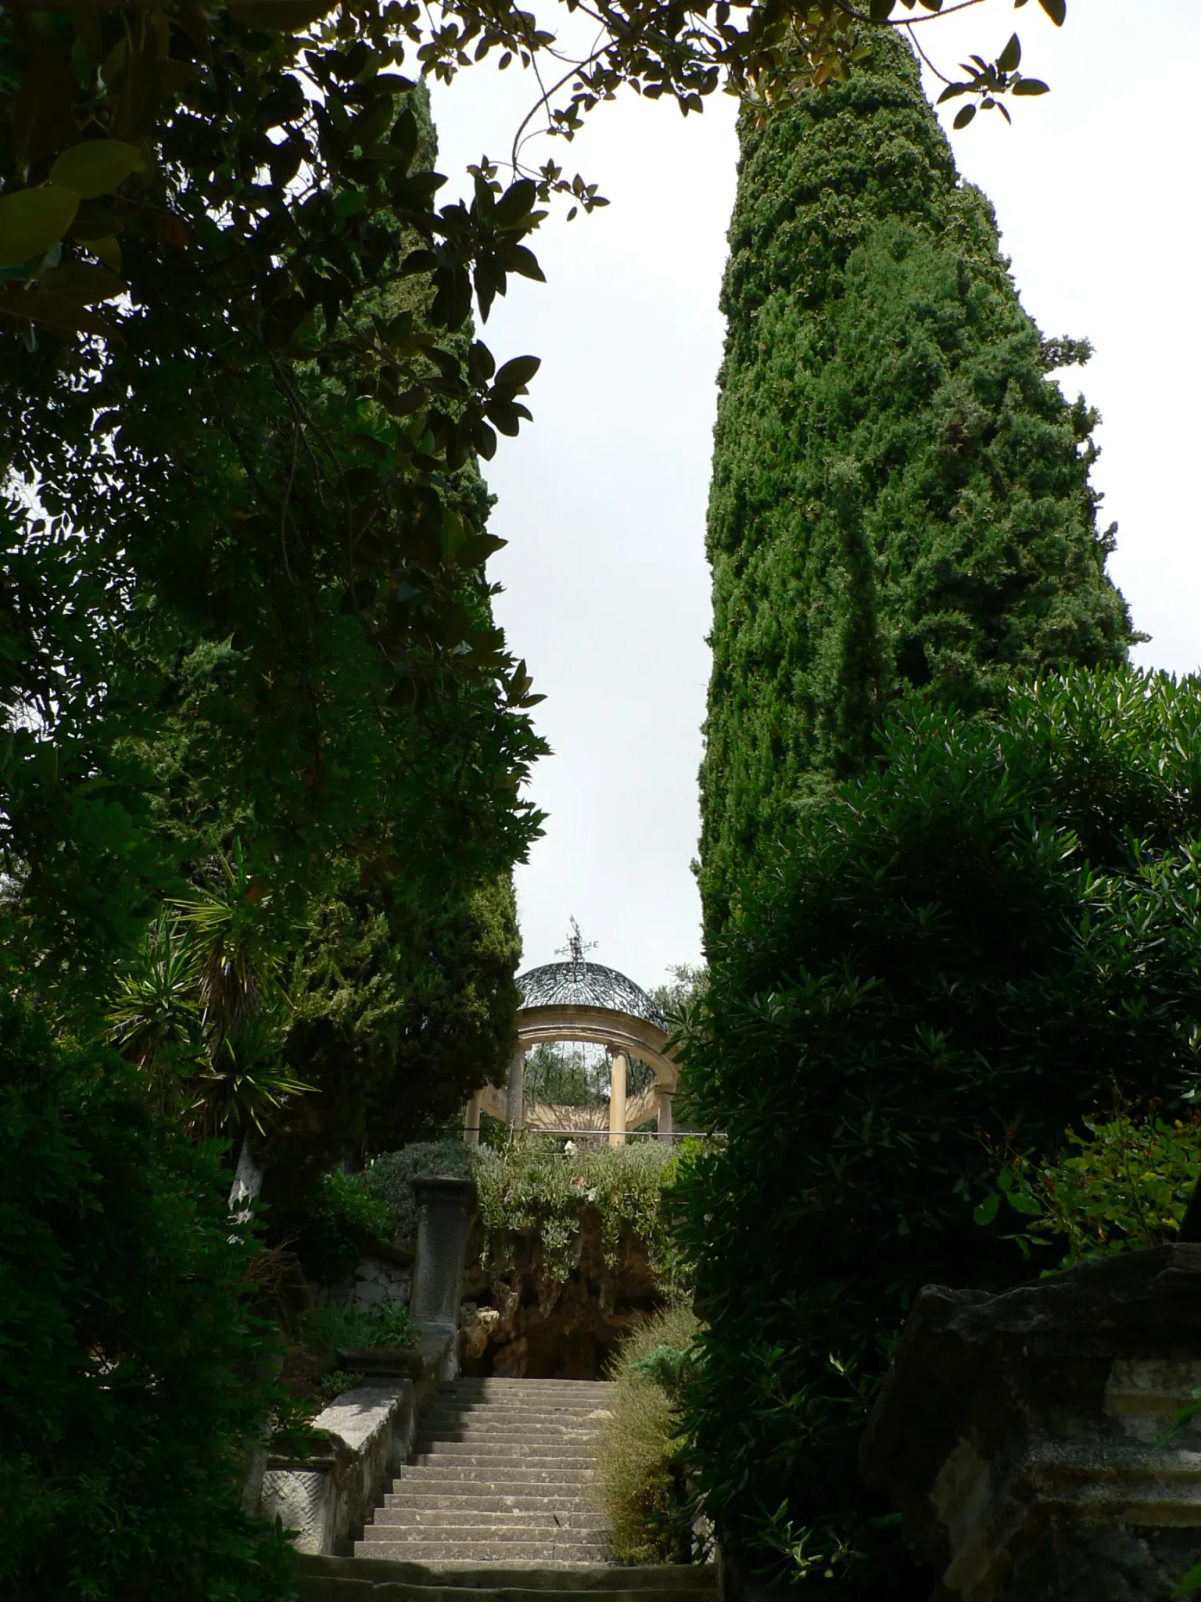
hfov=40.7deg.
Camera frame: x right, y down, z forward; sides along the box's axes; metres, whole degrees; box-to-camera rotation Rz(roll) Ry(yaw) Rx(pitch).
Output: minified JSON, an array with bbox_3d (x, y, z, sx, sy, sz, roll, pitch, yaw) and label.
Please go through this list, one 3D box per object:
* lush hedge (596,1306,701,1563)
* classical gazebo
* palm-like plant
[{"bbox_3d":[0.294,3.794,9.637,0.680,1.500,0.950,2,-38,0],"label":"lush hedge"},{"bbox_3d":[-0.481,4.233,26.291,3.590,5.300,3.590,2,-38,0],"label":"classical gazebo"},{"bbox_3d":[-3.732,1.830,15.317,1.850,3.370,1.800,2,-38,0],"label":"palm-like plant"}]

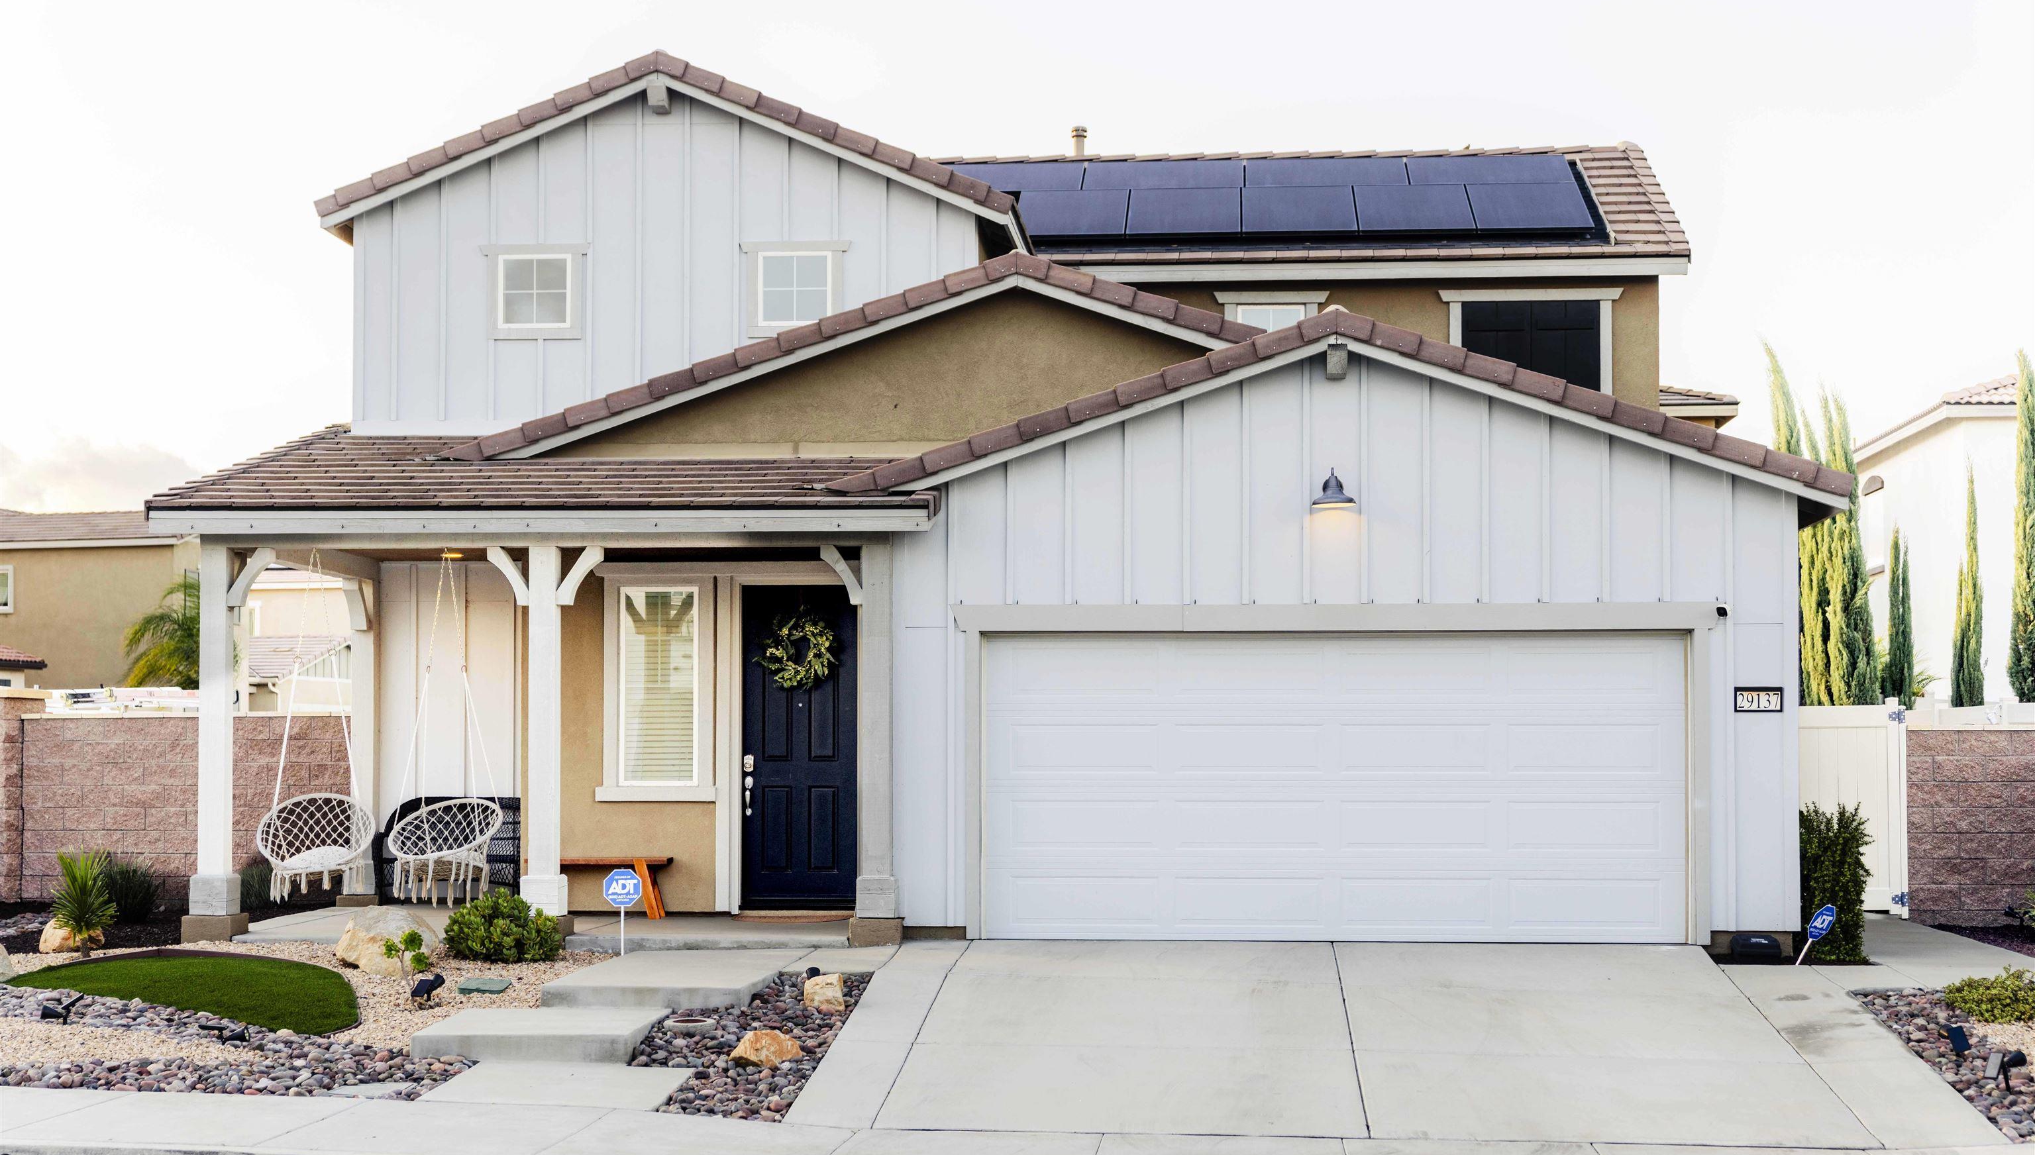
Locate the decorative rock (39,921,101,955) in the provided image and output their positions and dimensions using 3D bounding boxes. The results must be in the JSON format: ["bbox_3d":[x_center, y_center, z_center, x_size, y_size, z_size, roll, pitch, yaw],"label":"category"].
[{"bbox_3d":[-6.520,2.477,18.700,0.430,0.240,0.360,0,-3,5],"label":"decorative rock"}]

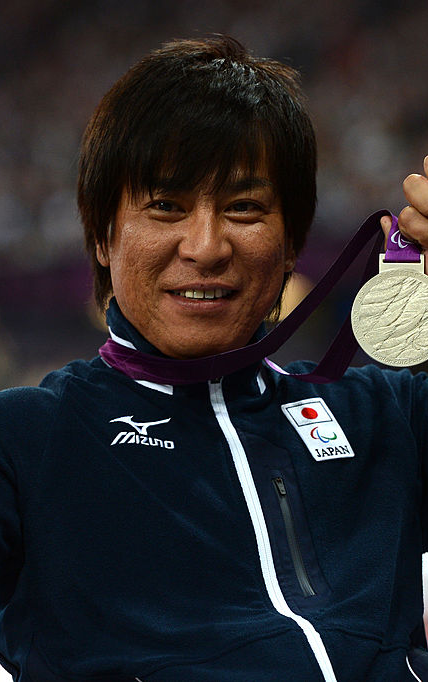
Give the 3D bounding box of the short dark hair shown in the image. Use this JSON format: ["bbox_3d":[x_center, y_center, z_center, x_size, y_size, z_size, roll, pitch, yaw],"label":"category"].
[{"bbox_3d":[-0.014,-0.146,3.930,0.205,0.237,0.235,0,0,-5],"label":"short dark hair"}]

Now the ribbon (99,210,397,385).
[{"bbox_3d":[0.029,-0.037,3.900,0.254,0.149,0.170,0,0,0],"label":"ribbon"}]

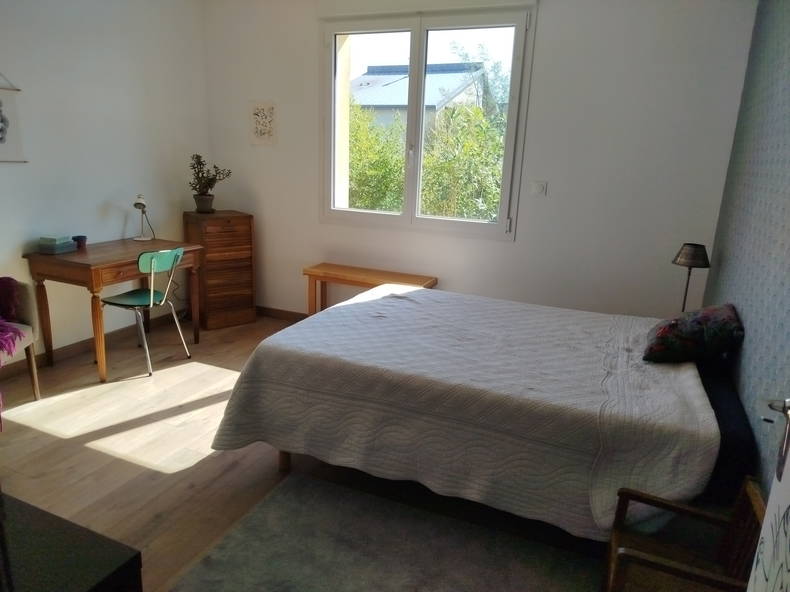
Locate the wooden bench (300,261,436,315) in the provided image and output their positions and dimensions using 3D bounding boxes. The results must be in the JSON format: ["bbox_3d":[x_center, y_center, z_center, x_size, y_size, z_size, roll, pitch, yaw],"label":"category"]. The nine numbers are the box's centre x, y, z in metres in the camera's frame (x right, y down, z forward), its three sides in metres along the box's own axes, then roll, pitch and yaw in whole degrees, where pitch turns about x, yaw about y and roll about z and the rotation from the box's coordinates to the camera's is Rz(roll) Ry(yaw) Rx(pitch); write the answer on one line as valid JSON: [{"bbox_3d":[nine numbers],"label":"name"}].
[{"bbox_3d":[-0.224,0.107,4.439,1.030,0.580,0.350,8,15,21],"label":"wooden bench"}]

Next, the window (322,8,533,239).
[{"bbox_3d":[0.157,-1.273,4.185,1.620,1.560,0.090,8,15,21],"label":"window"}]

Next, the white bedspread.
[{"bbox_3d":[0.495,0.492,2.970,2.100,0.600,1.740,8,15,21],"label":"white bedspread"}]

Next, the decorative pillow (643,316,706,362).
[{"bbox_3d":[1.392,0.209,2.712,0.300,0.130,0.360,-24,2,25],"label":"decorative pillow"}]

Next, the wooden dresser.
[{"bbox_3d":[-1.532,-0.240,4.832,0.452,0.951,0.410,-9,18,-39],"label":"wooden dresser"}]

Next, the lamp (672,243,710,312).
[{"bbox_3d":[1.856,-0.056,3.487,0.205,0.560,0.205,10,16,28],"label":"lamp"}]

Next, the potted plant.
[{"bbox_3d":[-1.626,-0.977,4.756,0.350,0.510,0.300,-2,15,-18],"label":"potted plant"}]

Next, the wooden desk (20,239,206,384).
[{"bbox_3d":[-1.946,0.059,3.953,0.630,0.760,0.950,8,15,21],"label":"wooden desk"}]

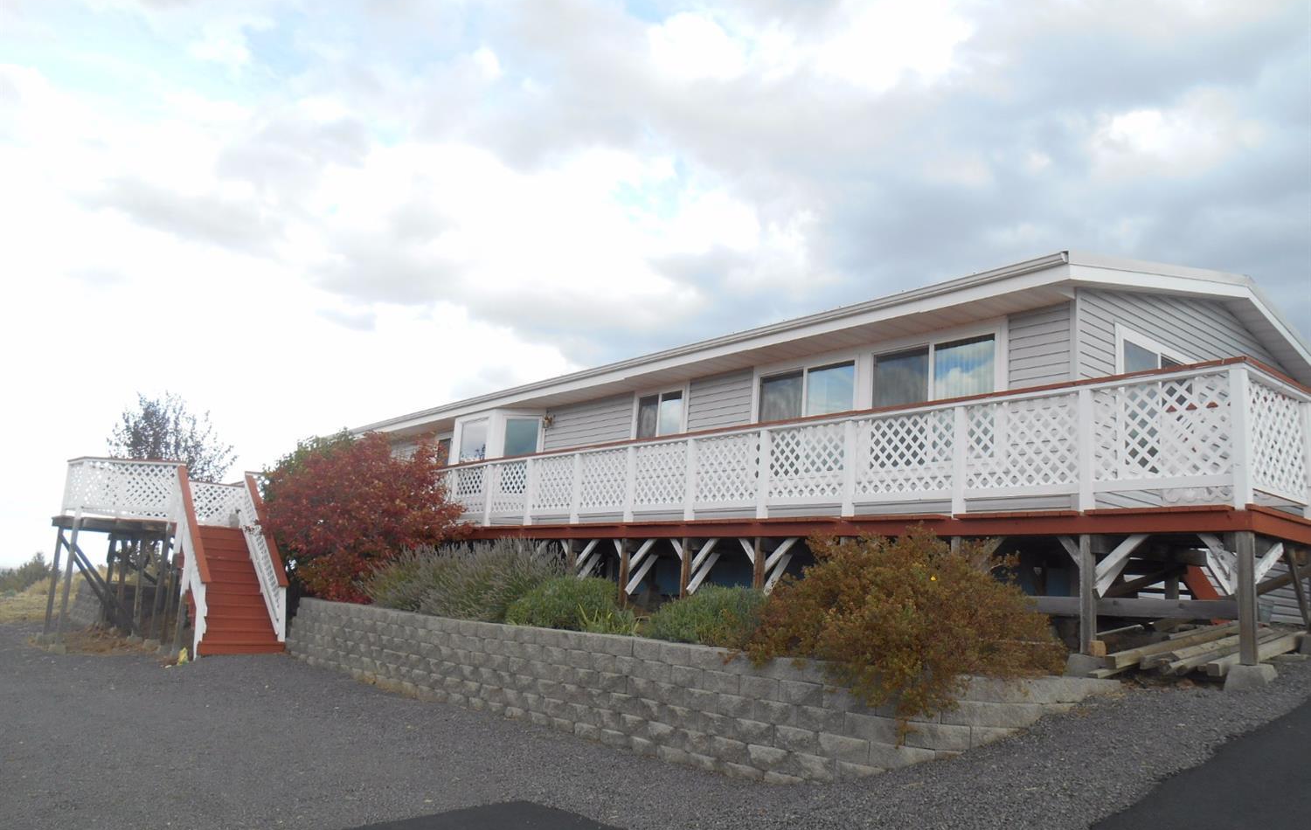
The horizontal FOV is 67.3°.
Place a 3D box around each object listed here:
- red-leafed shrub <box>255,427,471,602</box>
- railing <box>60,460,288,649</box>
[{"bbox_3d":[-4.759,1.656,16.231,3.100,2.900,3.100,10,-12,-37],"label":"red-leafed shrub"},{"bbox_3d":[-8.726,2.525,17.607,3.300,3.100,4.700,10,-12,-37],"label":"railing"}]

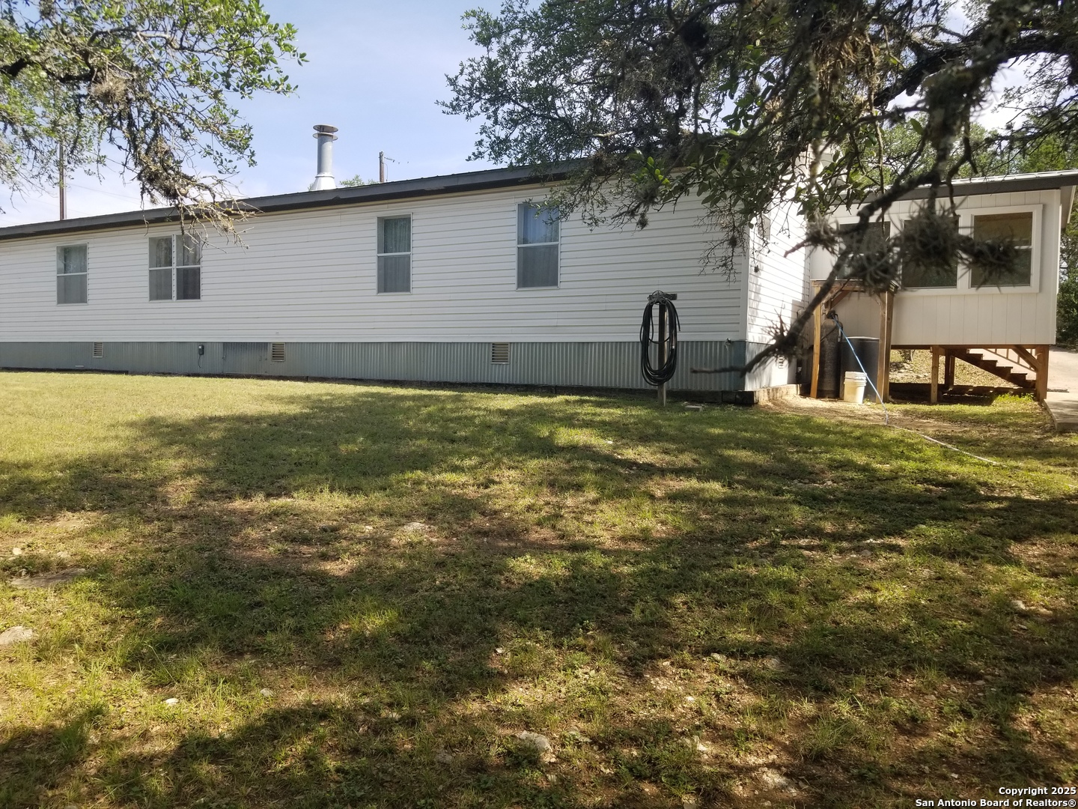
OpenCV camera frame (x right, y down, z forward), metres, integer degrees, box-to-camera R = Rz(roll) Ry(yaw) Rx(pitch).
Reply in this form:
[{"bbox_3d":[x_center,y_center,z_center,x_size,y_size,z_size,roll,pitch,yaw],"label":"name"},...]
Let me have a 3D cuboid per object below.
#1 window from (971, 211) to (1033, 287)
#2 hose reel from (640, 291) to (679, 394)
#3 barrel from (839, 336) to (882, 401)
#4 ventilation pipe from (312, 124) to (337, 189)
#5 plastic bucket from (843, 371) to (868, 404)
[{"bbox_3d":[7.572,-2.519,13.277,0.872,1.212,0.090,2,3,28],"label":"window"},{"bbox_3d":[1.634,-0.849,10.950,0.510,1.369,0.240,3,3,29],"label":"hose reel"},{"bbox_3d":[4.845,-0.527,12.200,0.600,0.980,0.600,3,3,29],"label":"barrel"},{"bbox_3d":[-4.283,-4.920,16.200,0.500,1.305,0.500,3,3,29],"label":"ventilation pipe"},{"bbox_3d":[4.589,-0.242,11.750,0.320,0.456,0.320,3,3,29],"label":"plastic bucket"}]

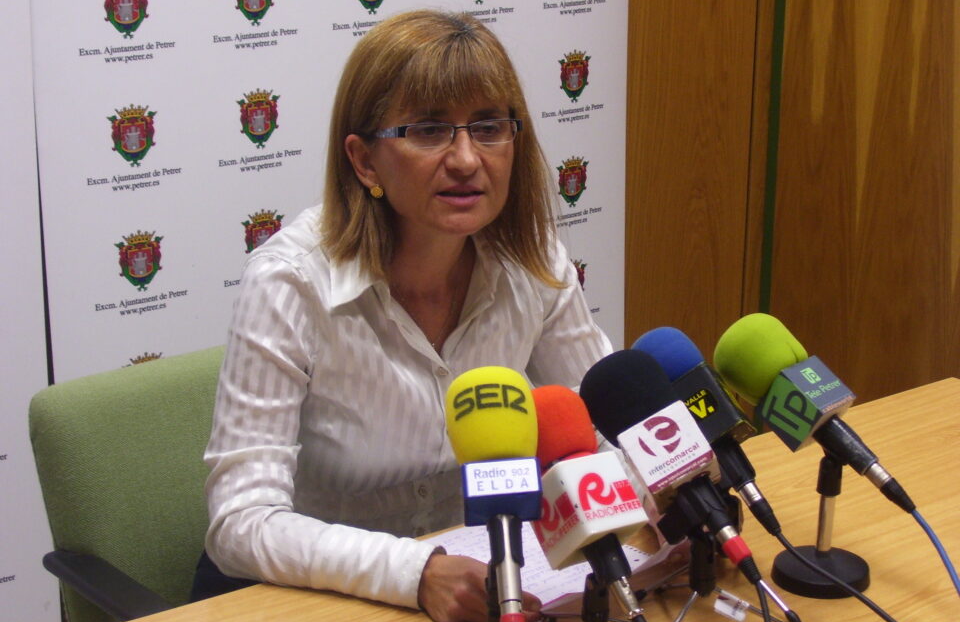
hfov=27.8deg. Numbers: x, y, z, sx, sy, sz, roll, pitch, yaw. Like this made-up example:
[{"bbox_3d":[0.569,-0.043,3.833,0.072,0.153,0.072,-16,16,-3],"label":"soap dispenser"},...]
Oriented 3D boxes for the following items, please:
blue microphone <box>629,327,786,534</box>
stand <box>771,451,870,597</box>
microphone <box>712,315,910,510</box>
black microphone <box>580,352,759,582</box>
[{"bbox_3d":[0.224,0.114,1.846,0.062,0.233,0.062,-36,-25,13],"label":"blue microphone"},{"bbox_3d":[0.334,0.197,1.876,0.097,0.134,0.097,1,17,0],"label":"stand"},{"bbox_3d":[0.329,0.104,1.877,0.078,0.078,0.252,-19,57,-43],"label":"microphone"},{"bbox_3d":[0.181,0.142,1.757,0.084,0.084,0.256,-31,64,-3],"label":"black microphone"}]

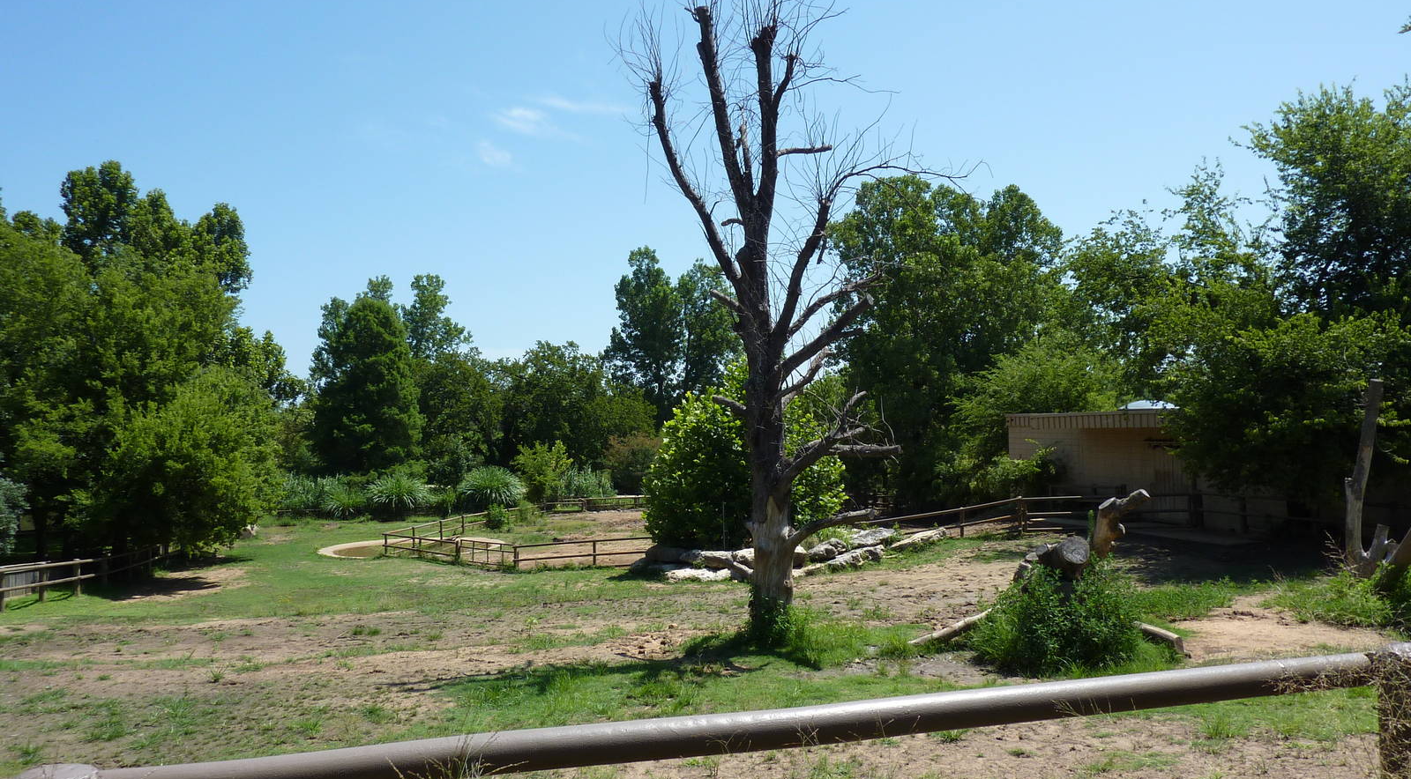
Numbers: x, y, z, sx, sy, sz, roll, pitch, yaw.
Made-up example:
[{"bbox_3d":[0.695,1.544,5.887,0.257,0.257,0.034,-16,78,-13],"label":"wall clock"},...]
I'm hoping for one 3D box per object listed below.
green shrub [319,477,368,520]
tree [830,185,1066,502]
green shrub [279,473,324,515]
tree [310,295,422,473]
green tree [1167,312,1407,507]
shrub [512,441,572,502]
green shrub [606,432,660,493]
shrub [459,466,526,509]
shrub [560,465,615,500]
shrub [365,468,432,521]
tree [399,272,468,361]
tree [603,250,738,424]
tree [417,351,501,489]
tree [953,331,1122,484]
[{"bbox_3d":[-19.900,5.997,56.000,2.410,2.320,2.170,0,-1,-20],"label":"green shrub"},{"bbox_3d":[11.287,-2.161,47.000,9.980,15.200,8.480,0,-3,0],"label":"tree"},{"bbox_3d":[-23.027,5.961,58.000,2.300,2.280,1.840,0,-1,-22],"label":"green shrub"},{"bbox_3d":[-21.025,0.034,63.000,6.330,11.490,5.700,0,-1,-18],"label":"tree"},{"bbox_3d":[14.266,0.487,25.000,4.920,4.690,4.180,-1,-1,30],"label":"green tree"},{"bbox_3d":[-9.926,5.097,62.000,3.580,3.780,3.220,0,-3,0],"label":"shrub"},{"bbox_3d":[-4.916,5.261,71.000,3.950,4.560,3.360,0,-3,0],"label":"green shrub"},{"bbox_3d":[-12.769,5.939,61.000,3.840,2.680,3.460,0,-3,0],"label":"shrub"},{"bbox_3d":[-7.640,6.069,66.000,3.430,2.330,2.740,0,-3,0],"label":"shrub"},{"bbox_3d":[-17.411,5.992,58.000,3.650,2.860,3.290,0,-3,0],"label":"shrub"},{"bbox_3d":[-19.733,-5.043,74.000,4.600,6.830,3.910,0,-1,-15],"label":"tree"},{"bbox_3d":[-2.488,-3.396,73.000,9.240,12.920,7.390,0,-1,-2],"label":"tree"},{"bbox_3d":[-15.922,1.963,66.000,4.860,8.820,4.380,0,-1,-14],"label":"tree"},{"bbox_3d":[12.657,0.823,39.000,6.130,6.100,5.520,0,-3,0],"label":"tree"}]

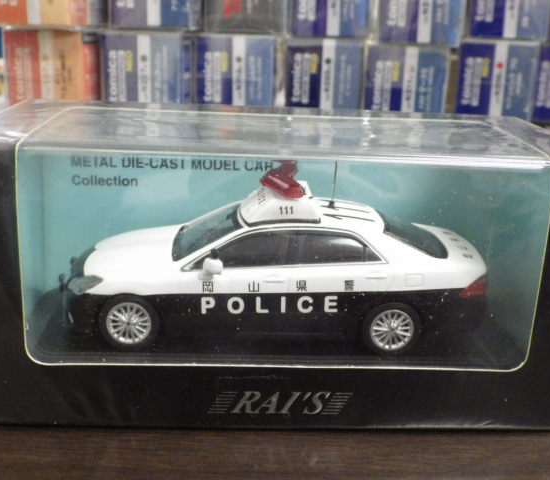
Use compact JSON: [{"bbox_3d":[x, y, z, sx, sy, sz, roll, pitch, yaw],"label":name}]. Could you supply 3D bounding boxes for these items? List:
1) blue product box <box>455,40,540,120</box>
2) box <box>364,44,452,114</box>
[{"bbox_3d":[0.120,-0.103,0.469,0.045,0.044,0.085,0,19,-7],"label":"blue product box"},{"bbox_3d":[0.066,-0.096,0.452,0.045,0.044,0.085,0,19,-7],"label":"box"}]

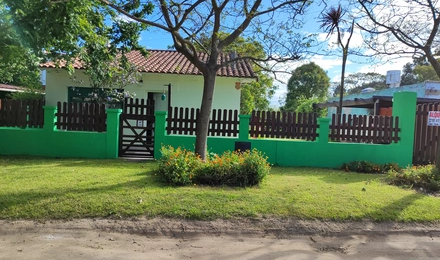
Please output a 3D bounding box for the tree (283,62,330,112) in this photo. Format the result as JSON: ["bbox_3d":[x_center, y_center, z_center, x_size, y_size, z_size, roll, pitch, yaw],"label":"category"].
[{"bbox_3d":[8.846,-3.318,30.174,4.600,7.126,4.600,2,3,-2],"label":"tree"}]

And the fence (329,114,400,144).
[{"bbox_3d":[4.392,-0.010,8.839,2.183,0.854,0.070,2,3,-2],"label":"fence"}]

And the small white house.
[{"bbox_3d":[-2.795,-1.841,15.014,8.135,4.600,8.000,2,3,-2],"label":"small white house"}]

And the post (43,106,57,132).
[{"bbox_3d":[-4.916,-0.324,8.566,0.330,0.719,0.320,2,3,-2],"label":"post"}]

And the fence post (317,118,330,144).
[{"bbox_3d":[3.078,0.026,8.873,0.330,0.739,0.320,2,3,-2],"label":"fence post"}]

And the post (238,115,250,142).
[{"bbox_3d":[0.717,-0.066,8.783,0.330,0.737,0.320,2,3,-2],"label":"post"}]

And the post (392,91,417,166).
[{"bbox_3d":[5.668,0.042,9.008,0.450,2.261,0.400,2,3,-2],"label":"post"}]

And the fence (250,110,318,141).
[{"bbox_3d":[1.937,-0.118,8.744,2.094,0.836,0.070,2,3,-2],"label":"fence"}]

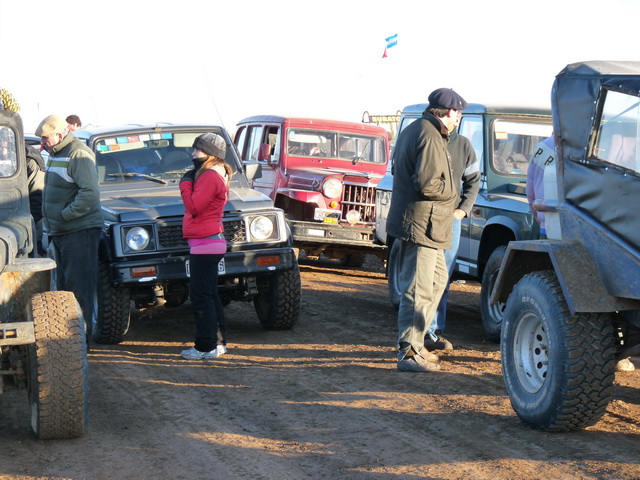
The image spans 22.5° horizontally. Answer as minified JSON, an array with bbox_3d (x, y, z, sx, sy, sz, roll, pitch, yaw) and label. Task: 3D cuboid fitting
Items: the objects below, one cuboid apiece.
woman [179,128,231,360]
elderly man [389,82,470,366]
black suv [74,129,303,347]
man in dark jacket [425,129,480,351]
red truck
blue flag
[{"bbox_3d":[-0.804,0.035,11.300,0.400,1.600,0.460,0,3,-9],"label":"woman"},{"bbox_3d":[0.708,-0.065,10.500,0.520,1.840,0.560,0,3,3],"label":"elderly man"},{"bbox_3d":[-1.380,-0.130,13.700,1.580,1.740,3.450,-4,3,-17],"label":"black suv"},{"bbox_3d":[0.945,-0.100,11.600,0.540,1.750,0.420,-3,4,-43],"label":"man in dark jacket"},{"bbox_3d":[-0.060,-0.610,20.200,1.750,1.800,4.500,3,3,-14],"label":"red truck"},{"bbox_3d":[1.400,-3.950,32.000,0.270,0.260,0.070,0,3,-6],"label":"blue flag"}]

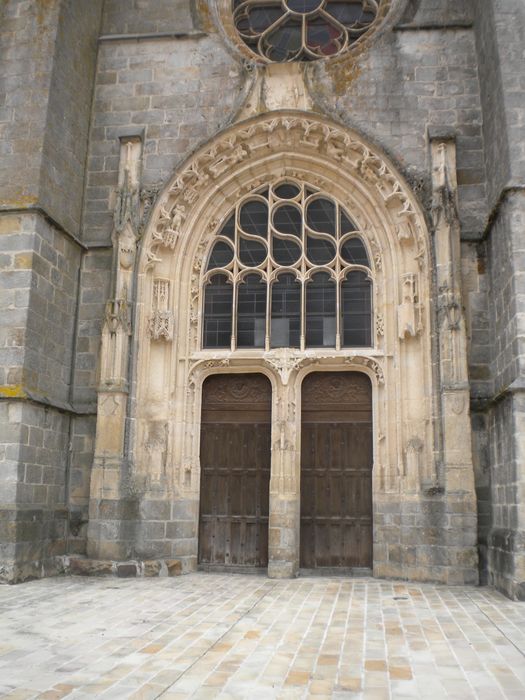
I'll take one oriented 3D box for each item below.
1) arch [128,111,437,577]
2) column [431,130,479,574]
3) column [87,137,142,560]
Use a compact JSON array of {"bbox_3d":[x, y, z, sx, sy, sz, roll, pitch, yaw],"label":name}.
[{"bbox_3d":[0.434,-0.317,14.382,5.950,9.450,1.050,0,-11,6],"label":"arch"},{"bbox_3d":[3.655,-0.090,13.737,0.580,8.850,0.500,0,-11,6],"label":"column"},{"bbox_3d":[-2.925,-0.231,14.465,0.620,8.700,0.500,0,-11,6],"label":"column"}]

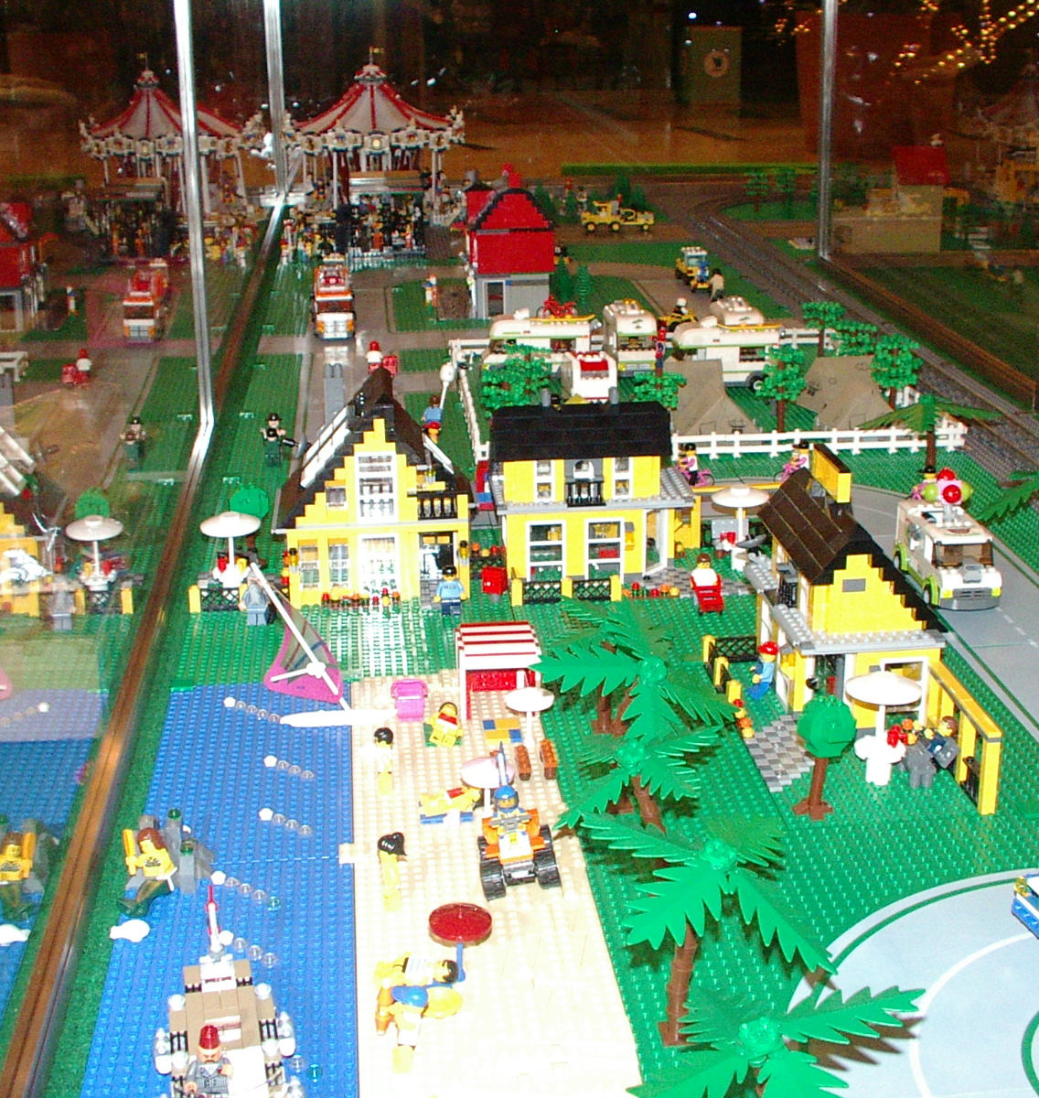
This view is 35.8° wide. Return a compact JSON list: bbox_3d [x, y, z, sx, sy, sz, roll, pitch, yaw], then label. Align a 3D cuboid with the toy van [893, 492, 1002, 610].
[{"bbox_3d":[0.365,0.003,1.370,0.058,0.062,0.118,-2,20,-4],"label":"toy van"}]

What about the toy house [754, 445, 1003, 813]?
[{"bbox_3d":[0.238,0.049,1.119,0.106,0.147,0.296,-2,20,-6],"label":"toy house"}]

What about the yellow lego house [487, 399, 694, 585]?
[{"bbox_3d":[0.060,-0.060,1.426,0.182,0.144,0.106,-2,20,-6],"label":"yellow lego house"}]

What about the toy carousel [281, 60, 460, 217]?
[{"bbox_3d":[-0.301,-0.848,3.329,0.376,0.322,0.376,-2,20,-6],"label":"toy carousel"}]

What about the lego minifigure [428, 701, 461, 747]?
[{"bbox_3d":[-0.052,0.119,1.098,0.022,0.027,0.018,8,21,20],"label":"lego minifigure"}]

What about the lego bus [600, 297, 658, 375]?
[{"bbox_3d":[0.142,-0.277,2.093,0.052,0.082,0.130,-3,20,-8],"label":"lego bus"}]

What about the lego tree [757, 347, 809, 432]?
[{"bbox_3d":[0.292,-0.174,1.777,0.058,0.090,0.056,-2,19,-6],"label":"lego tree"}]

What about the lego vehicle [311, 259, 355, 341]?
[{"bbox_3d":[-0.268,-0.355,2.319,0.059,0.083,0.176,-4,20,-9],"label":"lego vehicle"}]

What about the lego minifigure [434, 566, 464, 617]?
[{"bbox_3d":[-0.056,0.033,1.270,0.024,0.041,0.015,-2,19,-6],"label":"lego minifigure"}]

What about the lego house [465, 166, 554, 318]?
[{"bbox_3d":[-0.020,-0.473,2.453,0.136,0.210,0.164,-3,20,-6],"label":"lego house"}]

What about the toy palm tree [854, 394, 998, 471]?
[{"bbox_3d":[0.407,-0.111,1.588,0.127,0.095,0.124,5,20,15],"label":"toy palm tree"}]

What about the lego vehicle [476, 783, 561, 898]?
[{"bbox_3d":[-0.002,0.163,0.912,0.044,0.057,0.051,-7,21,-17],"label":"lego vehicle"}]

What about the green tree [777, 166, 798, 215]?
[{"bbox_3d":[0.563,-0.746,3.365,0.051,0.099,0.051,-3,20,-6],"label":"green tree"}]

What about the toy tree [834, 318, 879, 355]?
[{"bbox_3d":[0.412,-0.240,1.981,0.057,0.078,0.055,-2,19,-6],"label":"toy tree"}]

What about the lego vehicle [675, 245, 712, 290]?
[{"bbox_3d":[0.290,-0.468,2.667,0.038,0.058,0.122,-3,20,-8],"label":"lego vehicle"}]

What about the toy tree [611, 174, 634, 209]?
[{"bbox_3d":[0.225,-0.771,3.479,0.038,0.074,0.038,-3,20,-6],"label":"toy tree"}]

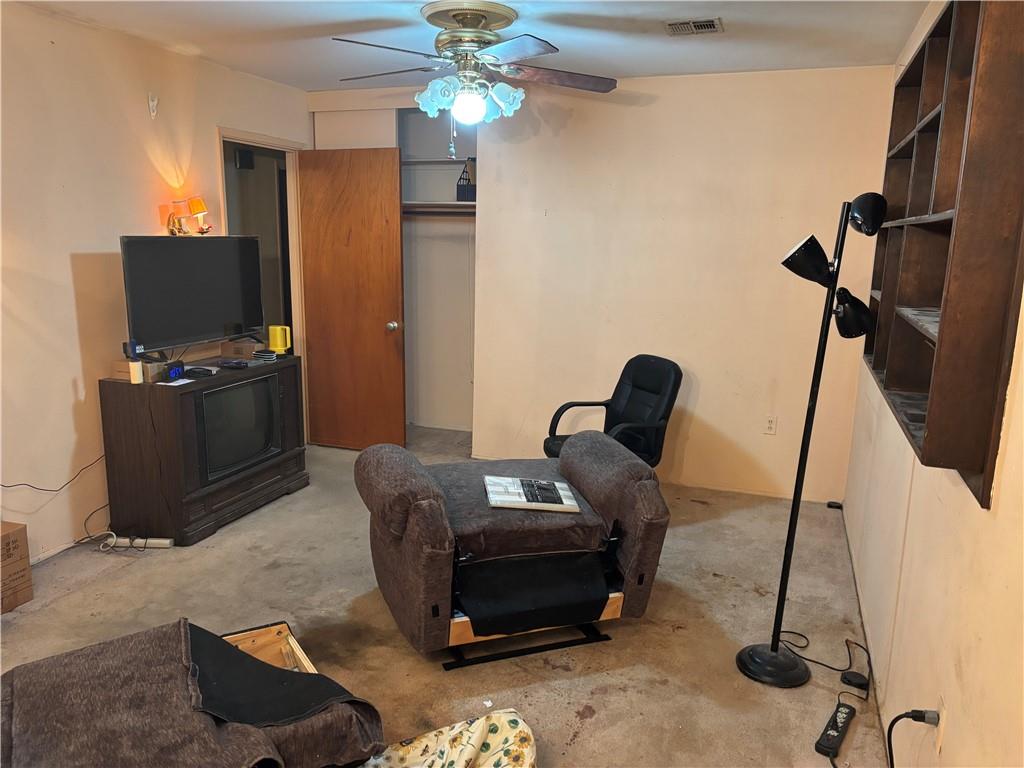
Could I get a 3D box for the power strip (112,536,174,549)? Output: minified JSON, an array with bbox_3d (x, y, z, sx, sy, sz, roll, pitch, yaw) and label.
[{"bbox_3d":[-1.777,0.758,3.694,0.300,0.040,0.055,1,11,-3],"label":"power strip"}]

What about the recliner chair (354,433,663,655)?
[{"bbox_3d":[-0.044,0.618,3.090,1.030,0.620,0.820,-3,12,-20],"label":"recliner chair"}]

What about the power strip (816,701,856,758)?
[{"bbox_3d":[1.010,1.075,2.388,0.060,0.036,0.255,9,13,35],"label":"power strip"}]

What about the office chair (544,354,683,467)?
[{"bbox_3d":[0.534,0.310,3.982,0.600,0.910,0.580,-3,12,-22],"label":"office chair"}]

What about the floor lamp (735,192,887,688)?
[{"bbox_3d":[0.964,0.203,2.603,0.310,1.661,0.280,9,13,20],"label":"floor lamp"}]

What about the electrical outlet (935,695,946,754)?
[{"bbox_3d":[0.939,0.750,1.698,0.014,0.115,0.072,5,12,19],"label":"electrical outlet"}]

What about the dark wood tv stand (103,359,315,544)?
[{"bbox_3d":[-1.618,0.298,4.170,0.520,0.770,1.020,5,12,19],"label":"dark wood tv stand"}]

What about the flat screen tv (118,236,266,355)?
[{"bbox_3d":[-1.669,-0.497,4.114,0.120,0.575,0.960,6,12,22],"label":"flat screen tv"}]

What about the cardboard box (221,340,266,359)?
[{"bbox_3d":[-1.554,-0.200,4.476,0.240,0.095,0.150,5,12,19],"label":"cardboard box"}]

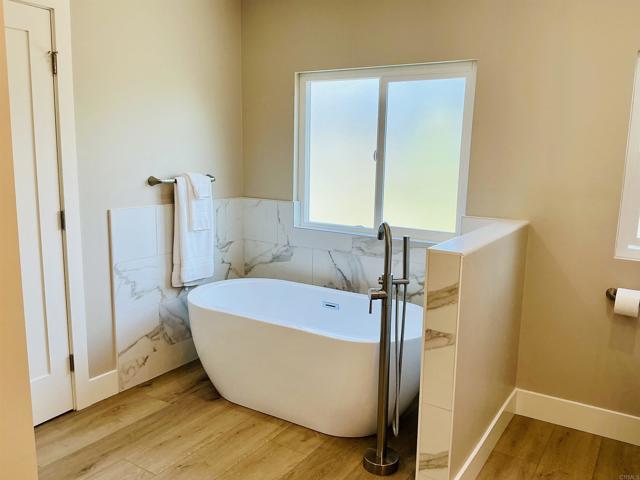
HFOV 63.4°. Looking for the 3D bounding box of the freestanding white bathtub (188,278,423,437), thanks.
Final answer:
[{"bbox_3d":[-0.096,0.649,2.965,1.493,0.586,0.768,7,11,32],"label":"freestanding white bathtub"}]

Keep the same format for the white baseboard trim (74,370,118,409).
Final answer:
[{"bbox_3d":[-1.252,0.855,2.950,0.017,0.146,0.259,7,11,32],"label":"white baseboard trim"}]

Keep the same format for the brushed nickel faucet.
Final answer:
[{"bbox_3d":[0.293,0.486,2.345,0.182,1.129,0.278,0,10,-4],"label":"brushed nickel faucet"}]

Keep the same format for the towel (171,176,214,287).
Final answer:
[{"bbox_3d":[-0.821,-0.066,3.342,0.086,0.701,0.331,7,11,32],"label":"towel"}]

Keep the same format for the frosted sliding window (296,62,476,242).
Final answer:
[{"bbox_3d":[0.350,-0.540,3.225,1.195,1.016,0.077,7,11,32],"label":"frosted sliding window"}]

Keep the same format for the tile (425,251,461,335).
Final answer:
[{"bbox_3d":[0.455,0.191,1.902,0.128,0.300,0.015,7,11,32],"label":"tile"}]

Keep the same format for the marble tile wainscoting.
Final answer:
[{"bbox_3d":[-0.094,0.398,2.954,1.867,1.085,1.128,7,11,32],"label":"marble tile wainscoting"}]

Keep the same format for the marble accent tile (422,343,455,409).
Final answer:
[{"bbox_3d":[0.449,0.512,1.956,0.128,0.242,0.015,7,11,32],"label":"marble accent tile"}]

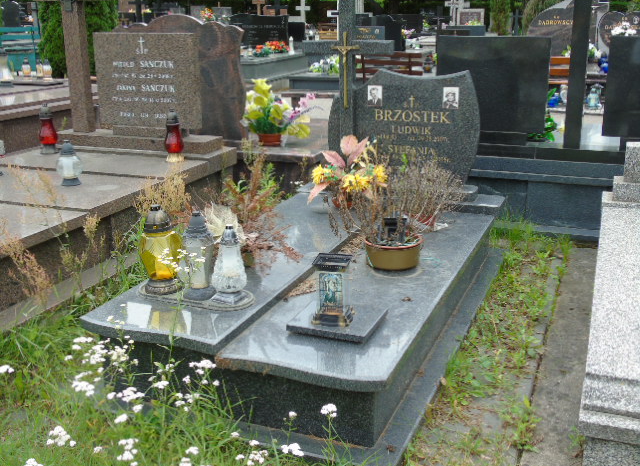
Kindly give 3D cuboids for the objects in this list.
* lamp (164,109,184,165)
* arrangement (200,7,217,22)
[{"bbox_3d":[-0.971,-0.646,4.888,0.127,0.339,0.127,6,19,22],"label":"lamp"},{"bbox_3d":[-2.412,-4.728,16.000,0.340,0.310,0.320,6,18,21],"label":"arrangement"}]

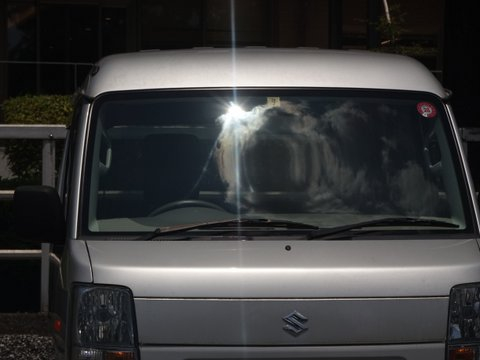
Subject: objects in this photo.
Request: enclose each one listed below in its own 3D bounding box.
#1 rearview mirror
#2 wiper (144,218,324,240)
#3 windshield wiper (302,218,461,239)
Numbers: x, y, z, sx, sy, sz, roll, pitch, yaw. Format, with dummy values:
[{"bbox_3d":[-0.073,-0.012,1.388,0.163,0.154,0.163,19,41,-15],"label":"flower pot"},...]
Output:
[{"bbox_3d":[-0.677,0.117,8.850,0.175,0.200,0.120,0,0,-4],"label":"rearview mirror"},{"bbox_3d":[-0.028,0.164,8.700,0.575,0.080,0.100,0,0,-4],"label":"wiper"},{"bbox_3d":[0.480,0.162,8.760,0.510,0.085,0.100,0,0,-10],"label":"windshield wiper"}]

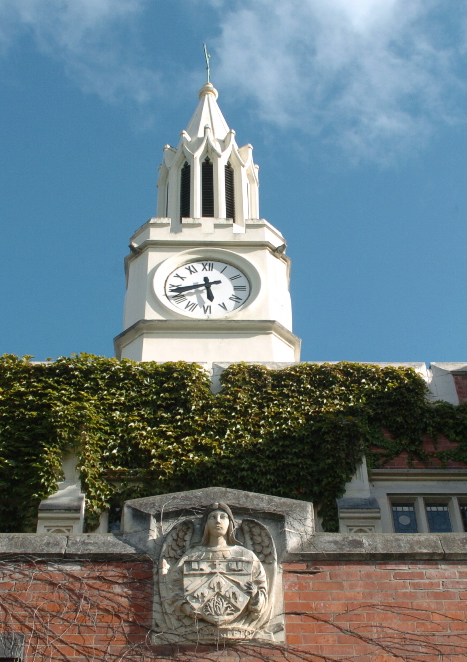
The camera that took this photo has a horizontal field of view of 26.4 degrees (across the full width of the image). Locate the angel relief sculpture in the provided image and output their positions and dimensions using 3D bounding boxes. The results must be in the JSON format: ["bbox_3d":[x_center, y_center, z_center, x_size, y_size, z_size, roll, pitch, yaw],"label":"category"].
[{"bbox_3d":[-0.125,1.755,7.367,0.914,1.093,0.250,0,-44,-2],"label":"angel relief sculpture"}]

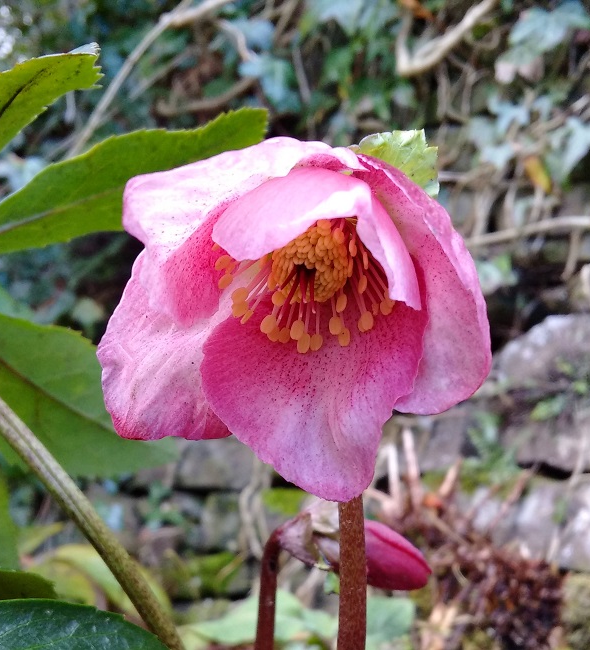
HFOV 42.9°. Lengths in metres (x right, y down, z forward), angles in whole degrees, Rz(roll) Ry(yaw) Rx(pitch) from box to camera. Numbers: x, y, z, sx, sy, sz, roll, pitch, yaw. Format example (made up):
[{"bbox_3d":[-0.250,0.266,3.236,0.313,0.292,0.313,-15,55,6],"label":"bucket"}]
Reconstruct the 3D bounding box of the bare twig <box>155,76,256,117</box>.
[{"bbox_3d":[-0.098,-0.247,0.820,0.114,0.031,0.022,-16,6,0],"label":"bare twig"}]

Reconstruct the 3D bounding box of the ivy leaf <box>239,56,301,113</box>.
[{"bbox_3d":[-0.027,-0.256,0.800,0.064,0.060,0.023,0,-21,0],"label":"ivy leaf"}]

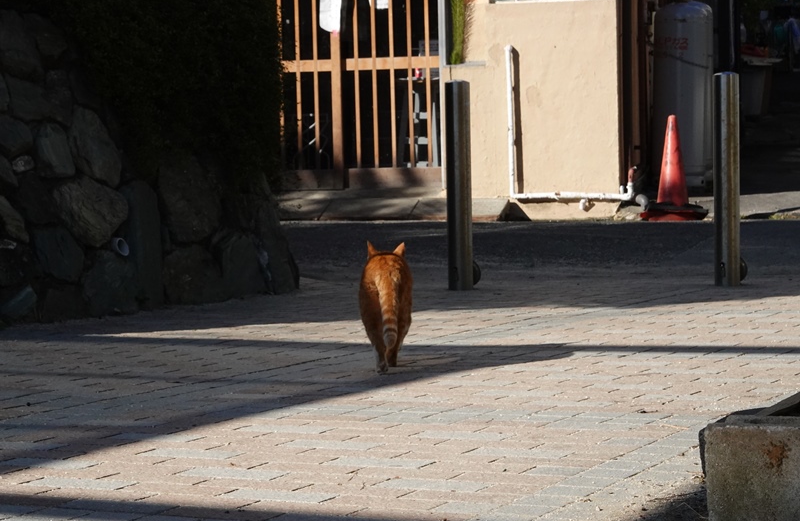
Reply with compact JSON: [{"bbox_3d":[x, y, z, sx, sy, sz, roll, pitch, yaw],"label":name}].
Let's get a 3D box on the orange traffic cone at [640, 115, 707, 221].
[{"bbox_3d":[1.802,-0.613,16.250,0.400,0.700,0.400,-1,3,6],"label":"orange traffic cone"}]

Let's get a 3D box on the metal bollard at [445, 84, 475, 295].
[{"bbox_3d":[0.241,-0.302,9.940,0.102,0.845,0.102,-1,3,0],"label":"metal bollard"}]

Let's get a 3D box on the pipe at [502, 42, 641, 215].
[{"bbox_3d":[1.130,-0.882,16.350,0.940,1.100,0.130,0,4,26],"label":"pipe"}]

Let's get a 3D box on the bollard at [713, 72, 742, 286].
[{"bbox_3d":[1.294,-0.319,9.740,0.102,0.845,0.102,0,4,26],"label":"bollard"}]

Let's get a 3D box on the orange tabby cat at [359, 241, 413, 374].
[{"bbox_3d":[-0.038,0.113,6.660,0.145,0.335,0.470,-1,3,0],"label":"orange tabby cat"}]

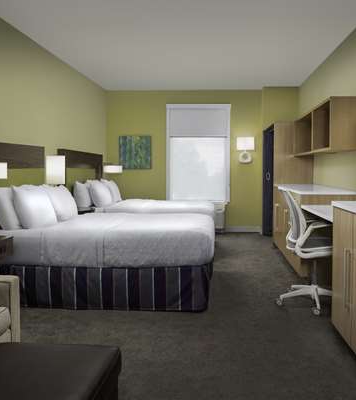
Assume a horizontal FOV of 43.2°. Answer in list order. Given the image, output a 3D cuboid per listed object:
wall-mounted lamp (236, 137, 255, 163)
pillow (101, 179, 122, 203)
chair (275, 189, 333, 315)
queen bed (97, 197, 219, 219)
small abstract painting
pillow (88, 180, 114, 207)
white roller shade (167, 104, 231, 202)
[{"bbox_3d":[1.213,-0.880,8.001,0.320,0.480,0.140,0,4,5],"label":"wall-mounted lamp"},{"bbox_3d":[-1.026,-0.149,7.079,0.180,0.400,0.660,-23,2,6],"label":"pillow"},{"bbox_3d":[1.232,0.411,3.982,0.660,0.990,0.670,-1,4,0],"label":"chair"},{"bbox_3d":[-0.407,0.400,6.789,2.030,0.670,1.560,0,4,5],"label":"queen bed"},{"bbox_3d":[-0.778,-0.869,8.235,0.620,0.630,0.040,0,4,5],"label":"small abstract painting"},{"bbox_3d":[-1.088,-0.095,6.515,0.180,0.400,0.660,-23,2,6],"label":"pillow"},{"bbox_3d":[0.370,-0.846,8.121,1.160,1.740,0.080,0,4,5],"label":"white roller shade"}]

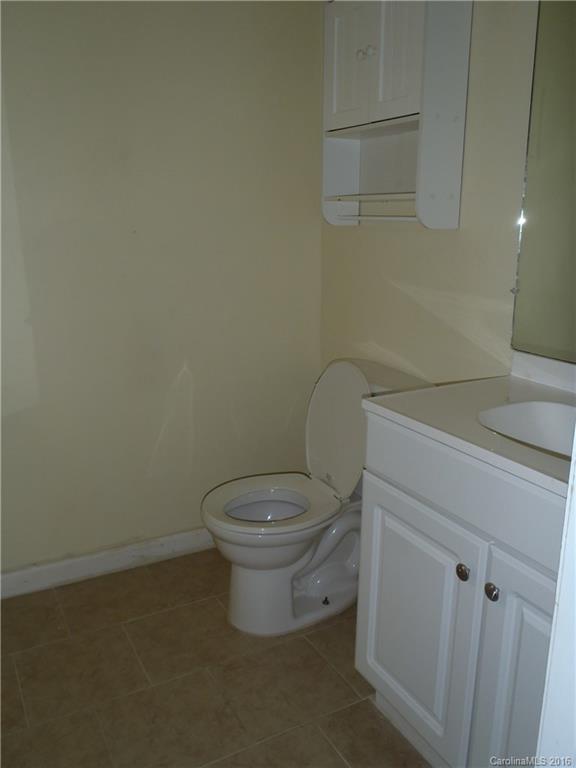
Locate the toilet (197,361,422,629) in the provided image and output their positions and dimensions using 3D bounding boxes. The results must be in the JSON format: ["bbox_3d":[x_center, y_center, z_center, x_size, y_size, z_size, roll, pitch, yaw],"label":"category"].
[{"bbox_3d":[0.058,0.345,1.893,0.675,0.780,0.460,-7,15,-27],"label":"toilet"}]

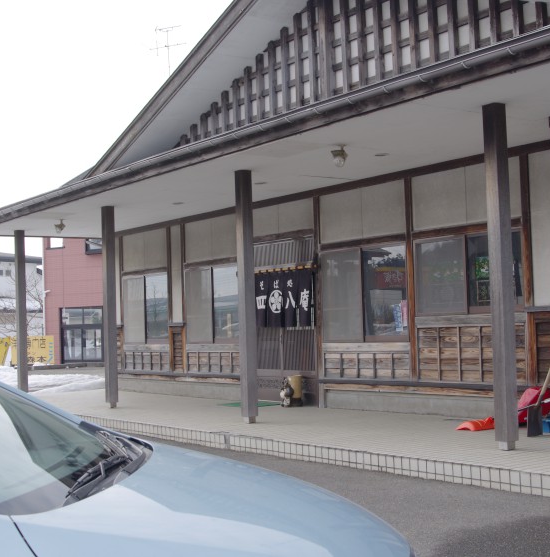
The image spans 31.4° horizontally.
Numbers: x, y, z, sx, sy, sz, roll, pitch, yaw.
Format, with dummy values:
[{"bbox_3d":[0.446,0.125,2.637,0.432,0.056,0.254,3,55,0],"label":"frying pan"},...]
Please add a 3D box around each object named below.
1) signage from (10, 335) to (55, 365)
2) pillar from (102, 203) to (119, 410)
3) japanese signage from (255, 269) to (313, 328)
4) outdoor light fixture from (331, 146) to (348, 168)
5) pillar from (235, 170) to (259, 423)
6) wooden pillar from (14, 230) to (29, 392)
[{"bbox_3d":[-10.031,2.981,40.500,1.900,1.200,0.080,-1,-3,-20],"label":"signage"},{"bbox_3d":[-2.525,0.437,15.016,0.146,3.069,0.146,1,-4,-36],"label":"pillar"},{"bbox_3d":[0.098,0.293,14.385,0.060,0.900,1.460,1,-4,-36],"label":"japanese signage"},{"bbox_3d":[0.691,-1.296,10.474,0.135,0.220,0.125,1,-4,-36],"label":"outdoor light fixture"},{"bbox_3d":[-0.345,0.213,11.968,0.146,3.069,0.146,1,-4,-36],"label":"pillar"},{"bbox_3d":[-4.668,0.657,18.023,0.146,3.069,0.146,1,-4,-36],"label":"wooden pillar"}]

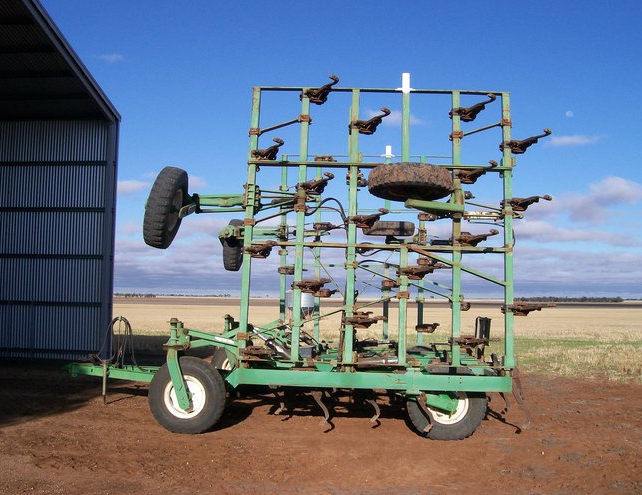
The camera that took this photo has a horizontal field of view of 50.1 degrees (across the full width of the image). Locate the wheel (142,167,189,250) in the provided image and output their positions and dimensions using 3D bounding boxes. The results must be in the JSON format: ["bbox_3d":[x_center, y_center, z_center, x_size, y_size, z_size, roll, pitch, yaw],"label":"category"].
[{"bbox_3d":[-1.515,-0.390,6.757,0.235,0.820,0.820,15,-4,2],"label":"wheel"}]

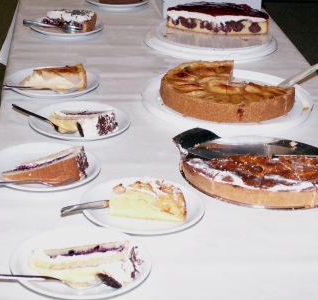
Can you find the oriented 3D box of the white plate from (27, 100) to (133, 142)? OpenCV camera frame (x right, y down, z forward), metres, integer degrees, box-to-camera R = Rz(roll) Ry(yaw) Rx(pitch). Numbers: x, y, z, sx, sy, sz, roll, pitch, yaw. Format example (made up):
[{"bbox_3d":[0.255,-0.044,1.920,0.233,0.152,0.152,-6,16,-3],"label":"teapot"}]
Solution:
[{"bbox_3d":[-0.149,-0.048,1.633,0.191,0.021,0.191,4,24,-2],"label":"white plate"}]

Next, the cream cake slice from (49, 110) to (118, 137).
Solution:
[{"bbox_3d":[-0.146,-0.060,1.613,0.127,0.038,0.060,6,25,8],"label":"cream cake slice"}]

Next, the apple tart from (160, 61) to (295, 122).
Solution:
[{"bbox_3d":[0.145,-0.131,1.821,0.280,0.041,0.280,5,24,0],"label":"apple tart"}]

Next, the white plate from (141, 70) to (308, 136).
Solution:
[{"bbox_3d":[0.136,-0.098,1.756,0.343,0.023,0.343,1,25,-1],"label":"white plate"}]

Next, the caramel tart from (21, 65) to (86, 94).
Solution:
[{"bbox_3d":[-0.222,-0.154,1.807,0.137,0.042,0.070,3,25,4],"label":"caramel tart"}]

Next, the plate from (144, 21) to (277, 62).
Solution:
[{"bbox_3d":[0.126,-0.259,2.104,0.325,0.023,0.325,1,25,-1],"label":"plate"}]

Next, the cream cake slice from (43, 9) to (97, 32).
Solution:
[{"bbox_3d":[-0.229,-0.330,2.186,0.135,0.040,0.070,10,26,16],"label":"cream cake slice"}]

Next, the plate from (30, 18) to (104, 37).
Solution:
[{"bbox_3d":[-0.230,-0.306,2.179,0.184,0.020,0.184,1,25,-1],"label":"plate"}]

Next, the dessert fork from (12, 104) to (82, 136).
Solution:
[{"bbox_3d":[-0.212,-0.057,1.616,0.142,0.015,0.021,22,28,16],"label":"dessert fork"}]

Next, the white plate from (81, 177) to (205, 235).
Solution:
[{"bbox_3d":[-0.024,0.092,1.344,0.191,0.021,0.191,4,24,-2],"label":"white plate"}]

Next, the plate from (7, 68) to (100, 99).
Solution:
[{"bbox_3d":[-0.224,-0.137,1.816,0.191,0.021,0.191,4,24,-2],"label":"plate"}]

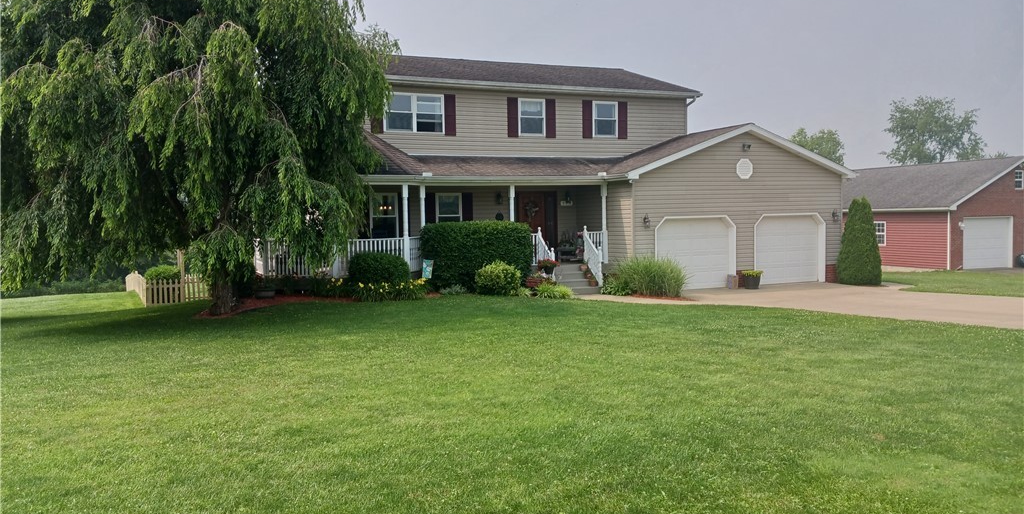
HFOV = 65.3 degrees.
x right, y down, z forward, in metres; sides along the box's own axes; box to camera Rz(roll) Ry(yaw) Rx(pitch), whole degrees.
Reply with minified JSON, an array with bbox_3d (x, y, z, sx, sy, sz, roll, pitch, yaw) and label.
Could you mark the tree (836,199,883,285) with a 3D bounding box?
[{"bbox_3d":[11.089,-0.495,25.486,1.450,2.800,1.450,-3,4,-25],"label":"tree"}]

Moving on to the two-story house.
[{"bbox_3d":[0.280,-2.985,27.328,18.250,7.810,12.100,-3,4,-25],"label":"two-story house"}]

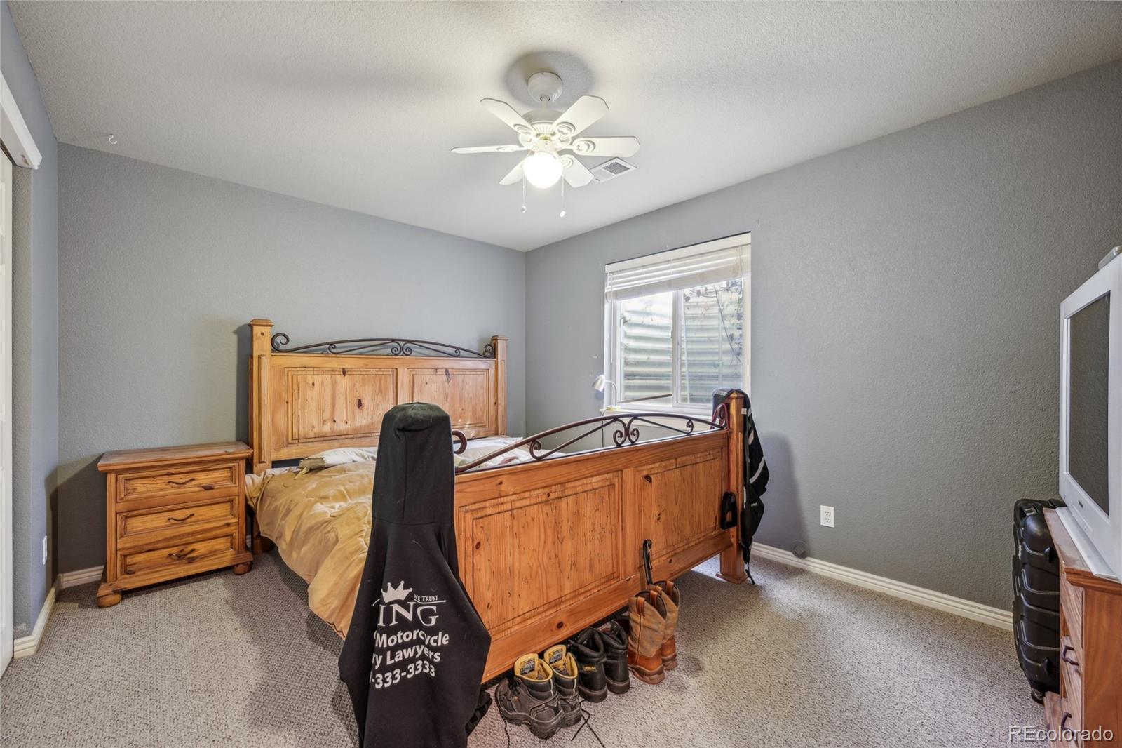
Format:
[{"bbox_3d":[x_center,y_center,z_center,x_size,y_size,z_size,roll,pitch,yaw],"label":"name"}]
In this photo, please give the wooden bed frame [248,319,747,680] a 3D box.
[{"bbox_3d":[-0.494,0.405,2.694,2.040,1.550,2.400,0,0,-42],"label":"wooden bed frame"}]

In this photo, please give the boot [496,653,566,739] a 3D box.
[{"bbox_3d":[-0.134,1.085,1.546,0.295,0.190,0.112,0,0,44],"label":"boot"}]

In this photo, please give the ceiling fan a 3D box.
[{"bbox_3d":[-0.070,-1.020,1.870,0.820,0.460,0.790,0,0,0],"label":"ceiling fan"}]

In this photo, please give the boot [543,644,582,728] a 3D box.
[{"bbox_3d":[-0.068,1.085,1.589,0.112,0.190,0.295,0,0,-42],"label":"boot"}]

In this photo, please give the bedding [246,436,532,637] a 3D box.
[{"bbox_3d":[-0.536,0.755,2.696,2.050,0.490,2.100,0,0,-42],"label":"bedding"}]

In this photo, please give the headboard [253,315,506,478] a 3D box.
[{"bbox_3d":[-1.273,0.405,3.547,2.040,1.550,0.120,0,0,-42],"label":"headboard"}]

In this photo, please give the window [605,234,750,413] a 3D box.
[{"bbox_3d":[0.865,-0.303,3.320,1.220,1.230,0.120,0,0,44],"label":"window"}]

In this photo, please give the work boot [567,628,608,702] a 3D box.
[{"bbox_3d":[0.026,1.075,1.699,0.112,0.210,0.295,0,0,-41],"label":"work boot"}]

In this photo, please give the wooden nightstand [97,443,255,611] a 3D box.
[{"bbox_3d":[-2.219,0.820,2.566,0.650,0.720,0.410,0,0,-40],"label":"wooden nightstand"}]

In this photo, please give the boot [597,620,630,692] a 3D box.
[{"bbox_3d":[0.118,1.075,1.743,0.112,0.210,0.295,0,0,-41],"label":"boot"}]

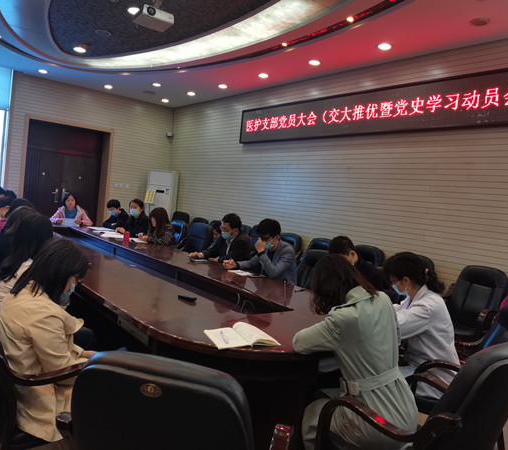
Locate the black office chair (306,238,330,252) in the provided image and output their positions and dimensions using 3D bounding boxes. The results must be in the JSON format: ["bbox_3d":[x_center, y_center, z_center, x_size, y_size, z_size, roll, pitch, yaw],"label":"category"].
[{"bbox_3d":[0.583,0.654,5.349,0.650,1.000,0.600,4,4,-38],"label":"black office chair"}]

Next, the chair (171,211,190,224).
[{"bbox_3d":[-1.650,0.255,8.786,0.660,1.000,0.620,4,4,-39],"label":"chair"}]

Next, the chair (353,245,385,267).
[{"bbox_3d":[1.117,0.726,5.282,0.660,0.980,0.620,4,4,-39],"label":"chair"}]

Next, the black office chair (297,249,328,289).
[{"bbox_3d":[0.414,0.706,4.173,0.660,0.980,0.620,4,4,-39],"label":"black office chair"}]

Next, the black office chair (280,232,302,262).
[{"bbox_3d":[0.209,0.591,5.828,0.650,1.000,0.600,4,4,-38],"label":"black office chair"}]

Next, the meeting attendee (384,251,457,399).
[{"bbox_3d":[0.726,0.729,2.333,0.720,1.180,0.500,7,3,15],"label":"meeting attendee"}]

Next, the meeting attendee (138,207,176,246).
[{"bbox_3d":[-1.284,0.354,5.638,0.720,1.180,0.470,4,4,-38],"label":"meeting attendee"}]

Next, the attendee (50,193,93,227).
[{"bbox_3d":[-2.755,0.148,6.632,0.620,1.190,0.720,4,3,-31],"label":"attendee"}]

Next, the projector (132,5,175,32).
[{"bbox_3d":[-0.947,-1.964,4.282,0.310,0.090,0.265,4,3,-35],"label":"projector"}]

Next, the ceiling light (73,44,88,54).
[{"bbox_3d":[-2.325,-2.360,6.050,0.190,0.100,0.190,4,4,-39],"label":"ceiling light"}]

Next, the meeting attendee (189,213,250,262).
[{"bbox_3d":[-0.392,0.480,4.578,0.750,1.220,0.500,4,4,-38],"label":"meeting attendee"}]

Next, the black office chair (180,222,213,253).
[{"bbox_3d":[-0.911,0.478,5.640,0.650,1.010,0.600,4,4,-38],"label":"black office chair"}]

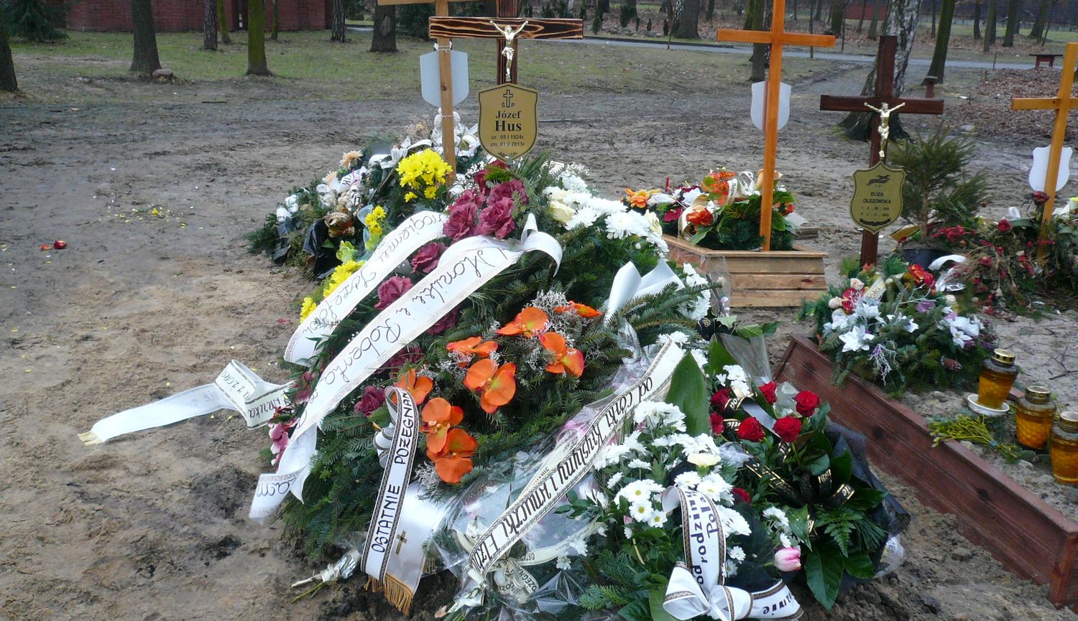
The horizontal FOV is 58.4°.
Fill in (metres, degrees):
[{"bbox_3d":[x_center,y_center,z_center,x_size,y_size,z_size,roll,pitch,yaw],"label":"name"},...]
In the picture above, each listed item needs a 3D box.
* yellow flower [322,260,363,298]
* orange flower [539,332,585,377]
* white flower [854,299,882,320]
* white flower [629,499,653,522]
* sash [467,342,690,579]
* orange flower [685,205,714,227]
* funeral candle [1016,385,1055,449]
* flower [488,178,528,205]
[{"bbox_3d":[-0.697,-0.116,3.420,0.140,0.120,0.100,5,19,11],"label":"yellow flower"},{"bbox_3d":[0.067,0.127,2.800,0.130,0.125,0.065,1,-13,0],"label":"orange flower"},{"bbox_3d":[1.175,-0.004,3.450,0.100,0.080,0.060,9,-5,23],"label":"white flower"},{"bbox_3d":[0.233,0.457,2.200,0.056,0.054,0.028,3,-12,7],"label":"white flower"},{"bbox_3d":[0.125,0.352,2.495,0.110,0.120,0.840,38,58,11],"label":"sash"},{"bbox_3d":[0.848,-0.500,5.100,0.140,0.110,0.110,4,-2,9],"label":"orange flower"},{"bbox_3d":[1.470,0.318,2.860,0.118,0.168,0.118,11,20,28],"label":"funeral candle"},{"bbox_3d":[-0.102,-0.388,3.210,0.130,0.110,0.085,-3,-7,-11],"label":"flower"}]

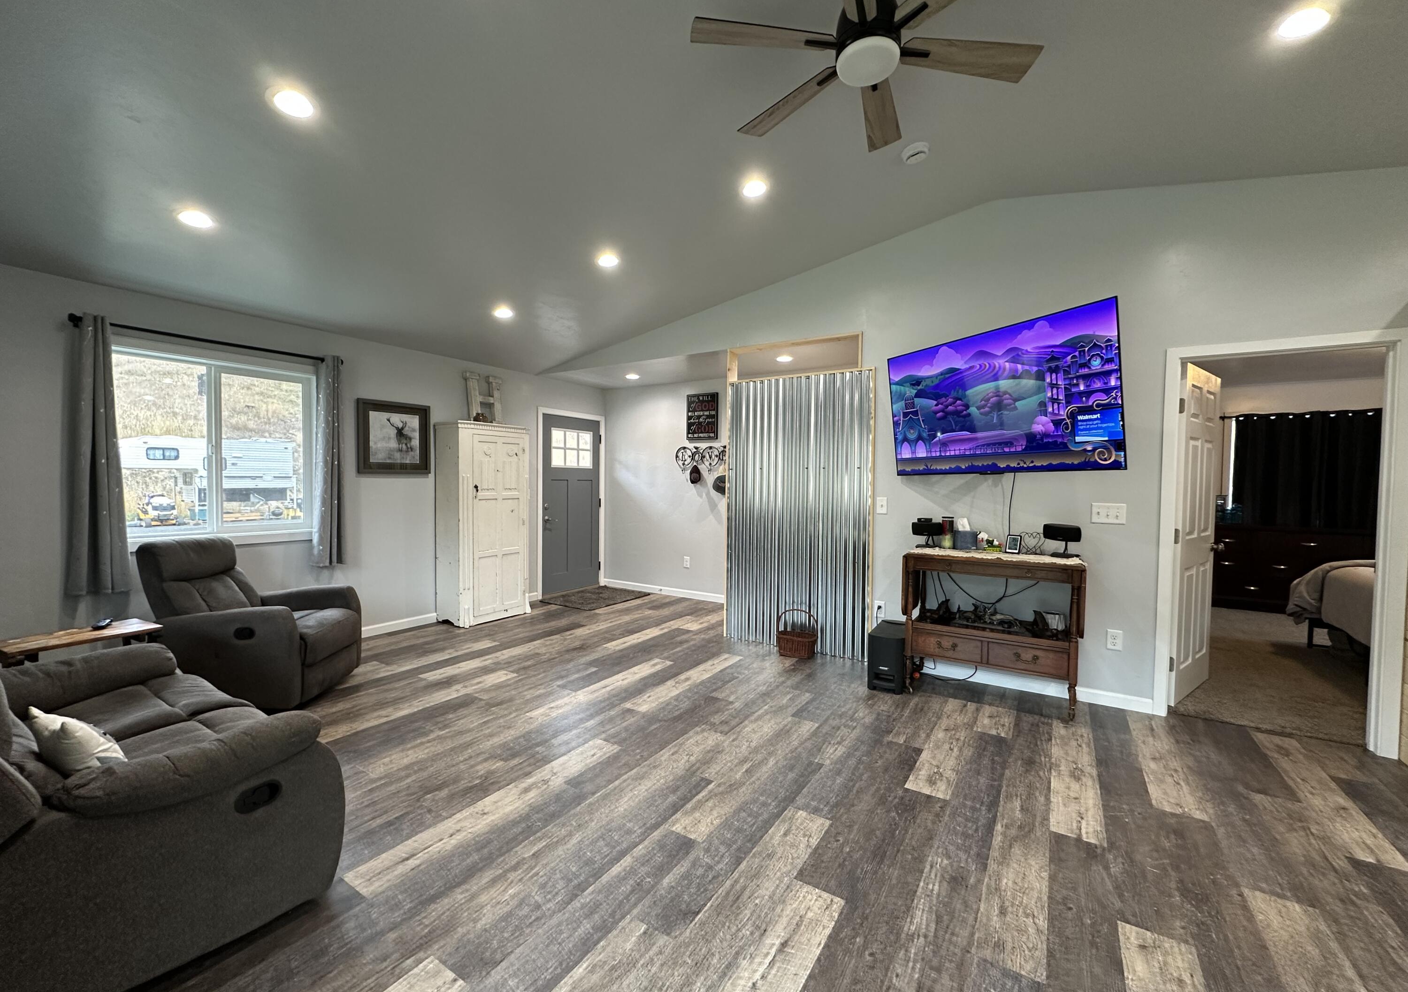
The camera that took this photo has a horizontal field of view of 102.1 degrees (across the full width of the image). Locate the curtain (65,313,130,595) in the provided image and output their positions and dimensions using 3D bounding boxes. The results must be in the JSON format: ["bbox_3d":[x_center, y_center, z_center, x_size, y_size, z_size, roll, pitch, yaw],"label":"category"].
[{"bbox_3d":[-3.550,-0.236,3.333,0.100,1.610,0.250,2,2,32],"label":"curtain"}]

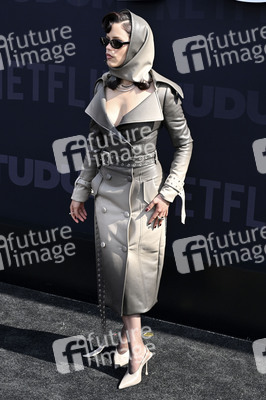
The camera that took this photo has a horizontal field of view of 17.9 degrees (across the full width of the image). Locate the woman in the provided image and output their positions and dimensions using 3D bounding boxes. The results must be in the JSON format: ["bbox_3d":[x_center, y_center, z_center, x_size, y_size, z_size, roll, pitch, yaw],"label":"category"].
[{"bbox_3d":[0.008,-0.003,3.750,0.550,1.650,0.400,10,16,32],"label":"woman"}]

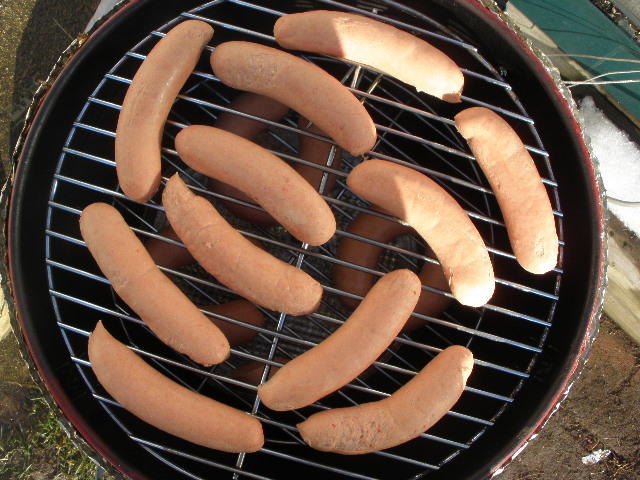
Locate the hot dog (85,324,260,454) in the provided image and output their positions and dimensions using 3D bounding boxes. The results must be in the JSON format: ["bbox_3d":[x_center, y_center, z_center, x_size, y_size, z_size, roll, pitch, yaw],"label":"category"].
[{"bbox_3d":[-0.106,0.113,0.471,0.146,0.033,0.041,31,87,0],"label":"hot dog"}]

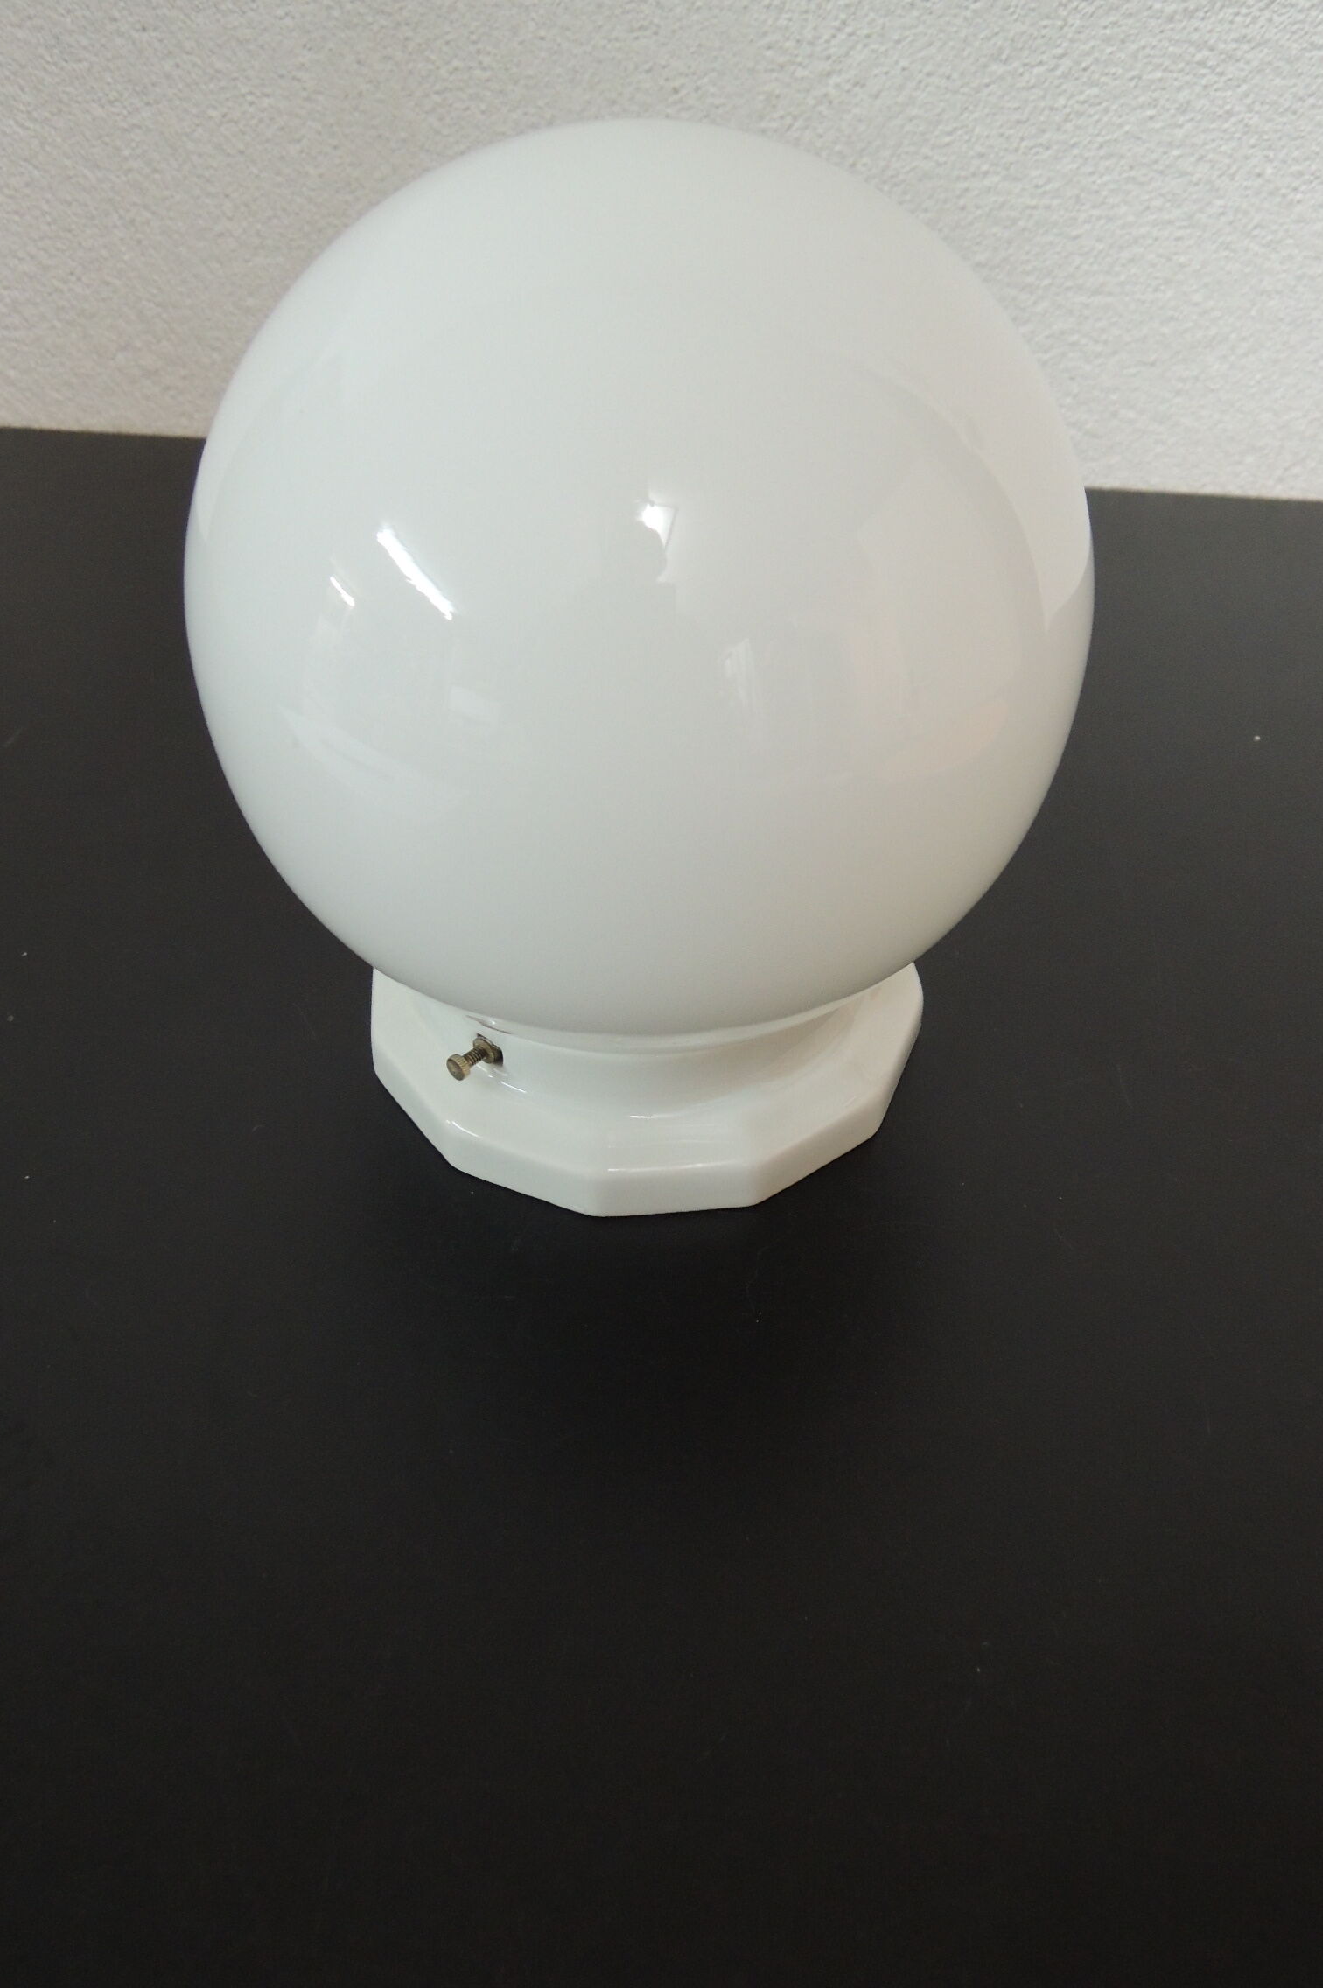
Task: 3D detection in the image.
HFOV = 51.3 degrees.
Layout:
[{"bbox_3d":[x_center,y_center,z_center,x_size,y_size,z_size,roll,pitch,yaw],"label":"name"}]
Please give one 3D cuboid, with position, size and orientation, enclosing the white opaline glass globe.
[{"bbox_3d":[-0.004,-0.078,0.328,0.200,0.219,0.200,-1,43,0],"label":"white opaline glass globe"}]

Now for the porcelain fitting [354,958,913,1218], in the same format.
[{"bbox_3d":[-0.004,-0.014,0.387,0.157,0.046,0.157,-1,43,0],"label":"porcelain fitting"}]

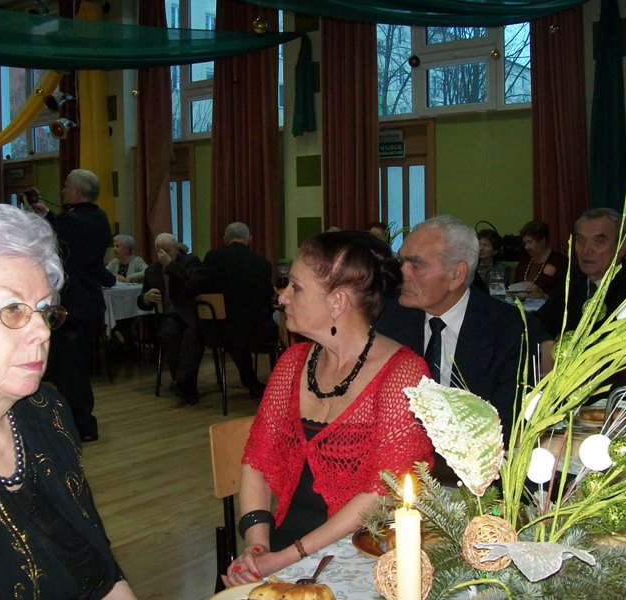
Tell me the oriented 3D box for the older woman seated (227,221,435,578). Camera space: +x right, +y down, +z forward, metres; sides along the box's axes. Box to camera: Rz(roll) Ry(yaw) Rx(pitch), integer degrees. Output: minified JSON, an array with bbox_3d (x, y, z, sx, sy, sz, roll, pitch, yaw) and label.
[{"bbox_3d":[0.028,0.480,1.620,0.520,1.240,0.680,1,4,14],"label":"older woman seated"}]

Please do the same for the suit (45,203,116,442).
[{"bbox_3d":[-1.429,0.121,5.180,0.420,1.430,0.520,1,5,25],"label":"suit"}]

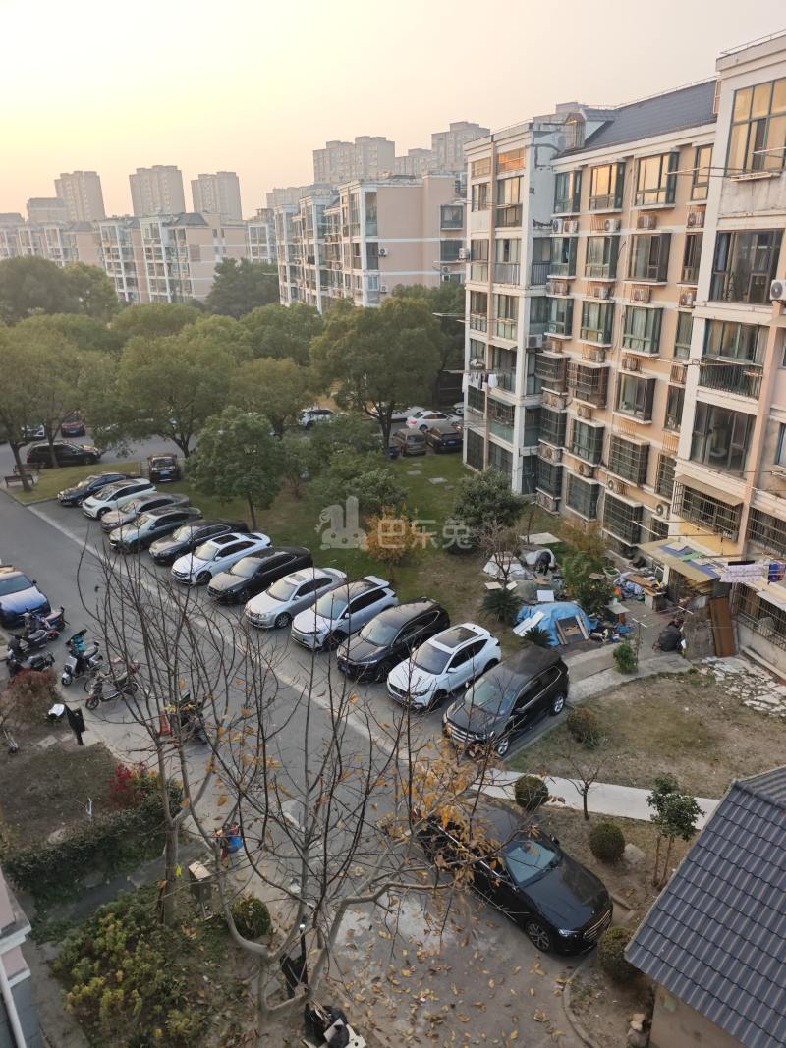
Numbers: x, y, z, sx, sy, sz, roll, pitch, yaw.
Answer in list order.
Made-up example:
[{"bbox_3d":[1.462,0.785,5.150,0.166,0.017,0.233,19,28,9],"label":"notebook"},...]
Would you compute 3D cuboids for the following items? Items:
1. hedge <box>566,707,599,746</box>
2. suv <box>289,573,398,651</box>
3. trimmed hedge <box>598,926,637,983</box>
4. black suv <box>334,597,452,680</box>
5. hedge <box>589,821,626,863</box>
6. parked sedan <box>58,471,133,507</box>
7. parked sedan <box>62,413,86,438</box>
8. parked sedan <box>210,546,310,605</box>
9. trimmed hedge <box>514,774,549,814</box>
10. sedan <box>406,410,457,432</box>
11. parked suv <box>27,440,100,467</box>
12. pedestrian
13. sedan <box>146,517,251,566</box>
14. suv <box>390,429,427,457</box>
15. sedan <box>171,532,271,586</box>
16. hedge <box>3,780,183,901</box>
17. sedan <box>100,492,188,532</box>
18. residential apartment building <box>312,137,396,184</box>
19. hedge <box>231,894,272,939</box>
[{"bbox_3d":[5.793,6.145,22.216,0.969,1.002,0.969,-1,21,0],"label":"hedge"},{"bbox_3d":[-1.861,3.420,28.736,4.580,1.660,1.860,-20,27,-40],"label":"suv"},{"bbox_3d":[4.687,8.908,15.036,0.914,1.037,0.914,-8,22,-16],"label":"trimmed hedge"},{"bbox_3d":[0.080,4.104,26.266,1.860,1.660,4.620,18,28,42],"label":"black suv"},{"bbox_3d":[5.275,7.861,17.929,0.894,0.893,0.894,-1,21,0],"label":"hedge"},{"bbox_3d":[-17.960,-2.204,44.191,1.820,1.450,4.550,18,28,42],"label":"parked sedan"},{"bbox_3d":[-27.404,-8.564,62.406,1.800,1.460,4.600,-8,22,-17],"label":"parked sedan"},{"bbox_3d":[-5.877,2.136,32.657,4.820,1.470,1.830,-20,27,-40],"label":"parked sedan"},{"bbox_3d":[3.640,7.120,19.100,0.900,0.980,0.900,-1,21,0],"label":"trimmed hedge"},{"bbox_3d":[3.503,-8.639,60.785,4.650,1.460,1.800,-7,21,-16],"label":"sedan"},{"bbox_3d":[-23.709,-5.123,52.499,4.827,1.689,1.892,-7,22,-14],"label":"parked suv"},{"bbox_3d":[-9.727,6.058,22.336,0.600,1.550,0.420,8,22,22],"label":"pedestrian"},{"bbox_3d":[-9.558,0.779,35.859,4.850,1.450,1.860,-19,27,-39],"label":"sedan"},{"bbox_3d":[1.081,-6.206,53.834,1.813,1.676,4.474,-7,22,-15],"label":"suv"},{"bbox_3d":[-8.123,1.515,34.553,4.631,1.474,1.801,-20,28,-39],"label":"sedan"},{"bbox_3d":[-7.150,7.889,17.655,4.200,1.000,0.820,-12,23,-26],"label":"hedge"},{"bbox_3d":[-13.943,-0.818,40.989,4.680,1.470,1.810,-20,27,-40],"label":"sedan"},{"bbox_3d":[-16.635,-138.088,321.039,12.000,58.600,42.700,-19,27,-39],"label":"residential apartment building"},{"bbox_3d":[-3.070,8.570,15.810,0.850,0.870,0.850,-8,22,-16],"label":"hedge"}]

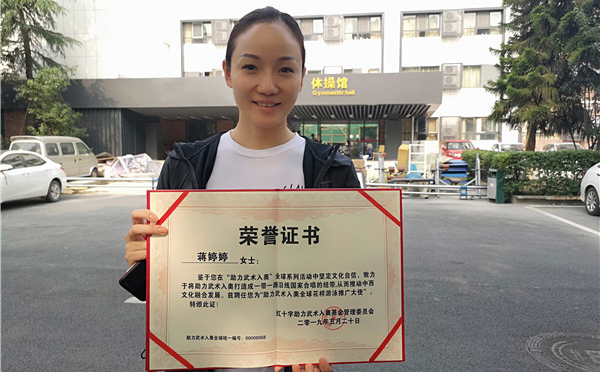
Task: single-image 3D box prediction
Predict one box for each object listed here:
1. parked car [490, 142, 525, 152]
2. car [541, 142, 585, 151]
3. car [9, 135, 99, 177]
[{"bbox_3d":[11.555,-1.599,25.555,1.770,1.480,4.450,1,5,12],"label":"parked car"},{"bbox_3d":[14.255,-1.556,25.156,1.780,1.480,4.500,1,5,12],"label":"car"},{"bbox_3d":[-10.846,-1.303,21.120,1.640,1.910,4.050,1,5,8],"label":"car"}]

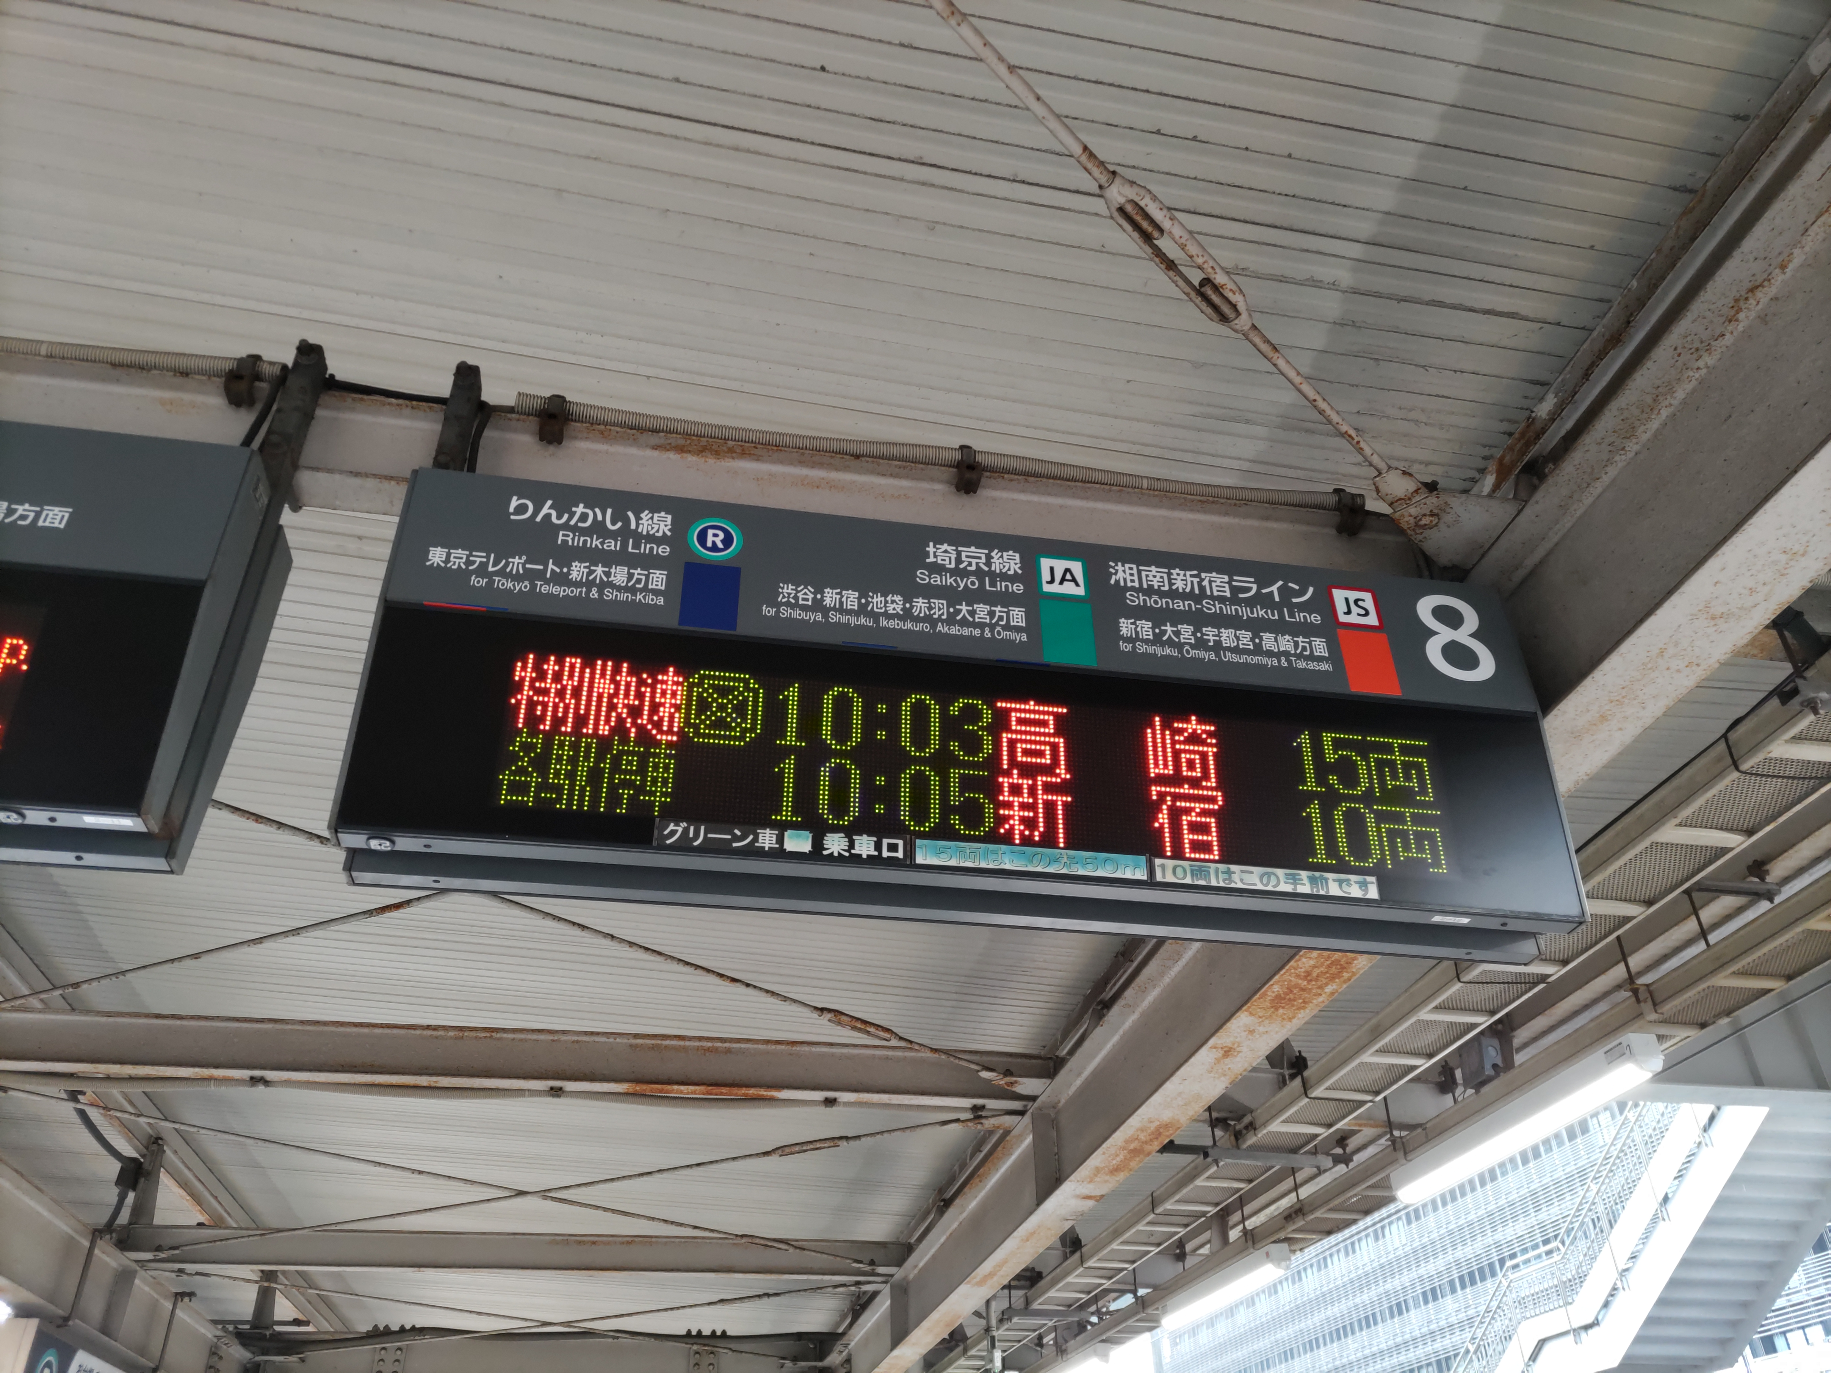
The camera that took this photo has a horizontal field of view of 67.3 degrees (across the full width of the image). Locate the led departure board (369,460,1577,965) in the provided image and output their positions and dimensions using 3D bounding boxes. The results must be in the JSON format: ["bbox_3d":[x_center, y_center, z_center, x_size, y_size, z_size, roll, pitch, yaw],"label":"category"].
[{"bbox_3d":[0.116,0.092,2.433,2.006,0.677,0.331,5,-35,-9],"label":"led departure board"}]

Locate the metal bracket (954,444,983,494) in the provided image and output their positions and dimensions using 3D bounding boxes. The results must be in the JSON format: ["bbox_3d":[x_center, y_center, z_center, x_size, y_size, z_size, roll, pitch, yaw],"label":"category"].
[{"bbox_3d":[0.106,-0.429,2.724,0.046,0.072,0.050,5,-35,-9],"label":"metal bracket"}]

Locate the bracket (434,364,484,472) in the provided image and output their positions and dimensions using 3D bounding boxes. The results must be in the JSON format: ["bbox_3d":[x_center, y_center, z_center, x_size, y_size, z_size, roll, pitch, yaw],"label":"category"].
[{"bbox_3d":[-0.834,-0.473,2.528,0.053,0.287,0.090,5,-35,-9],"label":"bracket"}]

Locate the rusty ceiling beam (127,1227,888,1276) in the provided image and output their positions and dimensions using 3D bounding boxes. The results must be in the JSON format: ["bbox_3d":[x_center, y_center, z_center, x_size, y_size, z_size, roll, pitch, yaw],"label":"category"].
[{"bbox_3d":[-2.210,3.279,7.983,4.330,0.200,0.100,5,-35,-9],"label":"rusty ceiling beam"}]

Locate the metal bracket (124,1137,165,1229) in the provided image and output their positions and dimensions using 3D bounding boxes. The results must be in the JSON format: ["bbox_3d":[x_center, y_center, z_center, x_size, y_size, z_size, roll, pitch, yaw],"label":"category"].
[{"bbox_3d":[-4.350,2.818,7.806,0.105,0.500,0.100,5,-35,-9],"label":"metal bracket"}]

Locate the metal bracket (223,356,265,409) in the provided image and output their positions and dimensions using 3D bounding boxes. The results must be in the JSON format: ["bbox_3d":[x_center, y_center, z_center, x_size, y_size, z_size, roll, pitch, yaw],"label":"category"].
[{"bbox_3d":[-1.230,-0.557,2.508,0.046,0.072,0.050,5,-35,-9],"label":"metal bracket"}]

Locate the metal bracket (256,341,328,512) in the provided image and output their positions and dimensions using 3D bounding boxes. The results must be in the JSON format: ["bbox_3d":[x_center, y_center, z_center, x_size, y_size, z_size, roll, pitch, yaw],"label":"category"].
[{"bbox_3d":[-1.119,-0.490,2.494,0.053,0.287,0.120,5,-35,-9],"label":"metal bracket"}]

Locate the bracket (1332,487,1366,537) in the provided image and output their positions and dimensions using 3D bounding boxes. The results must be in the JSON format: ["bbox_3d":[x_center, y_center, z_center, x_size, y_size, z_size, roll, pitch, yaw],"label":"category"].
[{"bbox_3d":[0.903,-0.361,2.859,0.046,0.072,0.050,5,-35,-9],"label":"bracket"}]

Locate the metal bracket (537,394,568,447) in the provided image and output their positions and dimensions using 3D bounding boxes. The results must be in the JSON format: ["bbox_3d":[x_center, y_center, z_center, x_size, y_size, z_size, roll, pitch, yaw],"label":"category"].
[{"bbox_3d":[-0.684,-0.501,2.594,0.046,0.072,0.050,5,-35,-9],"label":"metal bracket"}]

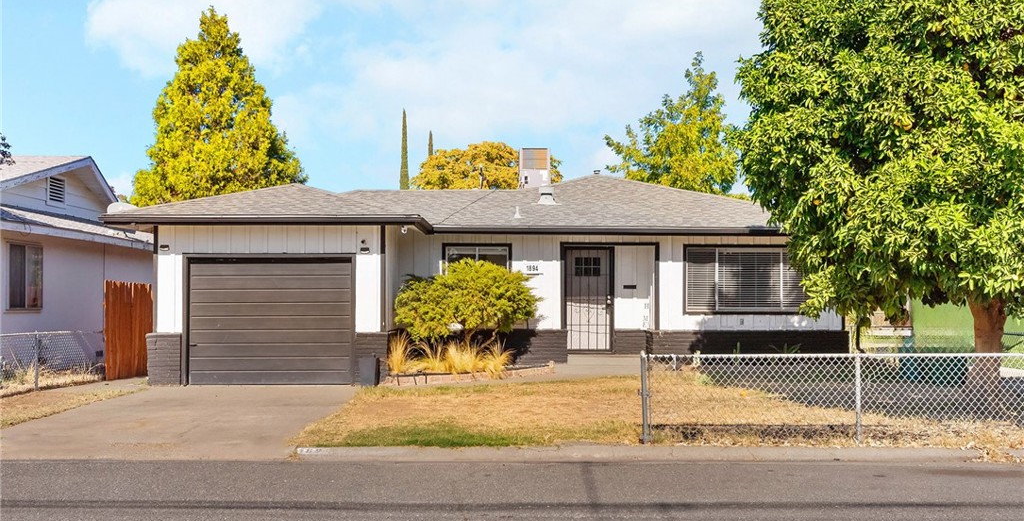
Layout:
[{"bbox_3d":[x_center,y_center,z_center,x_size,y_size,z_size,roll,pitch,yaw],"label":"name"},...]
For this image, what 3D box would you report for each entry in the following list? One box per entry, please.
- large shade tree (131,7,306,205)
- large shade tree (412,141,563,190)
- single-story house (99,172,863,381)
[{"bbox_3d":[-10.600,-2.950,33.000,6.600,12.200,6.600,0,-2,0],"label":"large shade tree"},{"bbox_3d":[-1.130,-0.950,42.000,7.300,9.100,7.300,0,-2,0],"label":"large shade tree"},{"bbox_3d":[0.120,0.070,20.400,13.400,4.600,11.300,0,-2,0],"label":"single-story house"}]

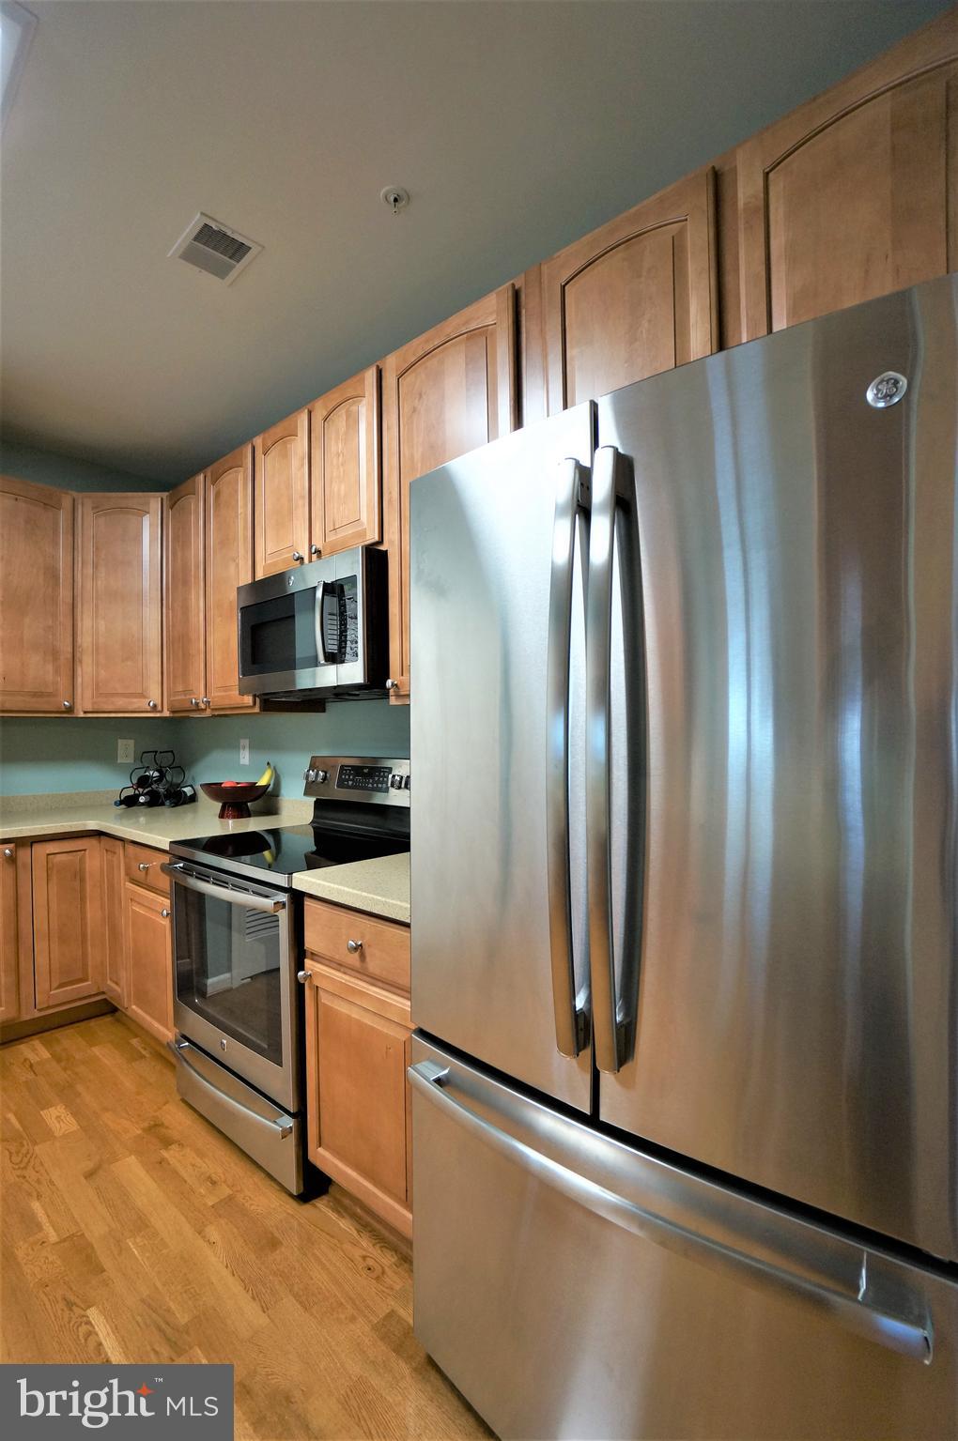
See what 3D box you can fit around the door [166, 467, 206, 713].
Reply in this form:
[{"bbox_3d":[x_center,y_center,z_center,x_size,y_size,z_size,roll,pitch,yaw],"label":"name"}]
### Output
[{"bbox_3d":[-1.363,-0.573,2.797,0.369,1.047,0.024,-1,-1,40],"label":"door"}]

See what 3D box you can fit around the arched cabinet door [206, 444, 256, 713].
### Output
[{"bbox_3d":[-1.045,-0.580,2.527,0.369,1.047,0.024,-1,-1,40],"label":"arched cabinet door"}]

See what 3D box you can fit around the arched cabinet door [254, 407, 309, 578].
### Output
[{"bbox_3d":[-0.738,-0.832,2.280,0.382,0.550,0.040,-1,-1,40],"label":"arched cabinet door"}]

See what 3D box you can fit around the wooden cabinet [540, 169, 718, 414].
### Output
[{"bbox_3d":[0.424,-0.831,1.480,0.423,0.595,0.320,-1,-1,40],"label":"wooden cabinet"}]

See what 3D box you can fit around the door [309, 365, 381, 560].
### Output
[{"bbox_3d":[-0.446,-0.838,2.033,0.374,0.550,0.040,-1,-1,40],"label":"door"}]

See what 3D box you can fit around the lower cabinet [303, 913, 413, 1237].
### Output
[{"bbox_3d":[-0.107,0.837,1.712,0.460,0.756,0.625,-1,-1,40],"label":"lower cabinet"}]

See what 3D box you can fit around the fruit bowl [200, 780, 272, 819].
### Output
[{"bbox_3d":[-1.109,0.372,2.748,0.295,0.140,0.295,-1,-1,0],"label":"fruit bowl"}]

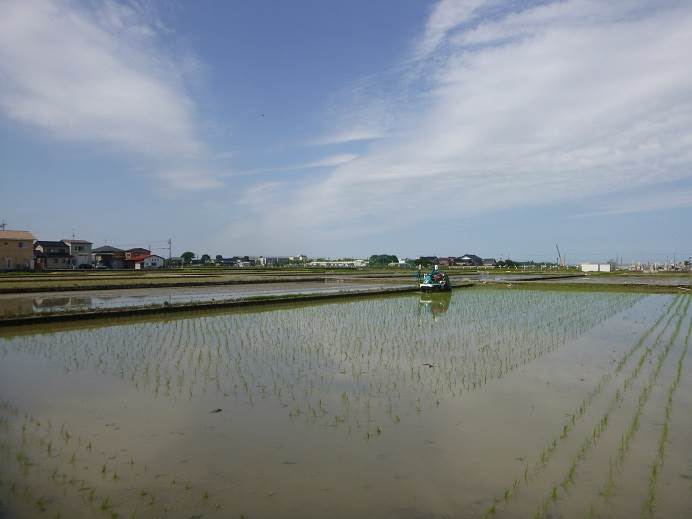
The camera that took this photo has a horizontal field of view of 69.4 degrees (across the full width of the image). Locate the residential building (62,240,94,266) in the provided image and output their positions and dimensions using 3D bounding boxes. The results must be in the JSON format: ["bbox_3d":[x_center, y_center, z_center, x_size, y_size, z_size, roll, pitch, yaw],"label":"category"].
[{"bbox_3d":[-68.892,-1.306,128.000,6.800,7.300,5.800,0,-1,37],"label":"residential building"}]

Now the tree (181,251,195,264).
[{"bbox_3d":[-79.082,-0.500,250.000,7.000,6.700,7.000,0,-1,-20],"label":"tree"}]

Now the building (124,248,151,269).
[{"bbox_3d":[-74.149,-0.356,178.000,7.000,7.200,7.600,0,-1,37],"label":"building"}]

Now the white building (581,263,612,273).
[{"bbox_3d":[94.226,3.291,188.000,9.800,2.900,3.000,0,-1,37],"label":"white building"}]

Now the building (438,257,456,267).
[{"bbox_3d":[66.001,1.398,325.000,8.800,6.000,8.500,0,-1,37],"label":"building"}]

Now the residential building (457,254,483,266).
[{"bbox_3d":[80.307,0.650,325.000,11.500,7.600,14.500,0,-1,37],"label":"residential building"}]

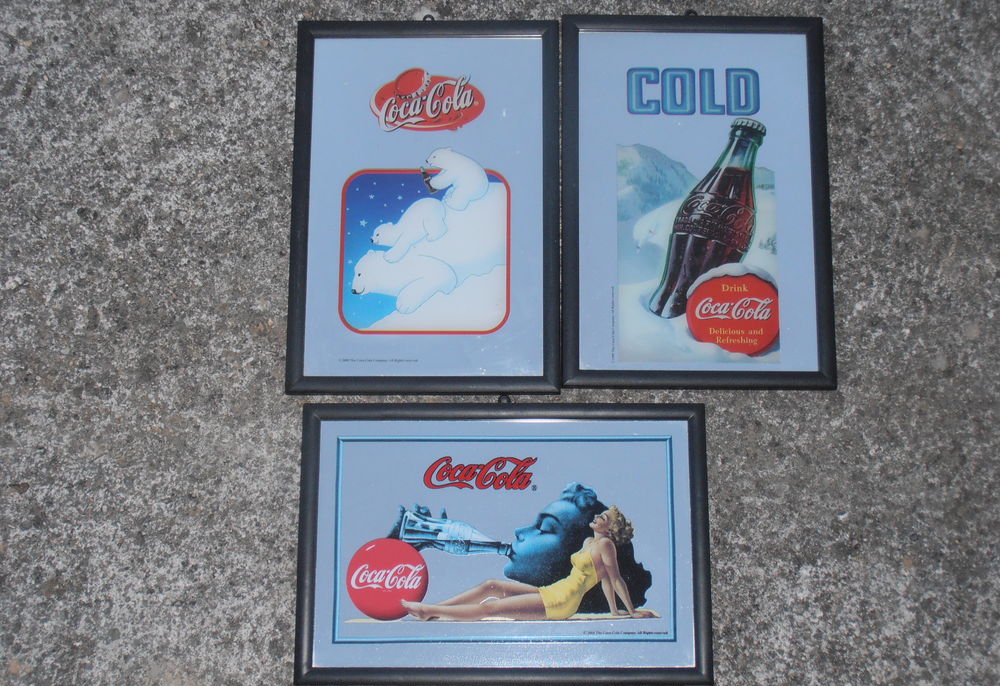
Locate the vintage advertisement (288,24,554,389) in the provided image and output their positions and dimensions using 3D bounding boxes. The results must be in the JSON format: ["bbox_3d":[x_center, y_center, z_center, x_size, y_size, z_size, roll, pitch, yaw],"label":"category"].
[{"bbox_3d":[-0.061,-0.115,1.351,0.220,0.015,0.320,0,77,0],"label":"vintage advertisement"}]

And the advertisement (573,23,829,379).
[{"bbox_3d":[0.161,-0.119,1.351,0.220,0.015,0.320,0,77,0],"label":"advertisement"}]

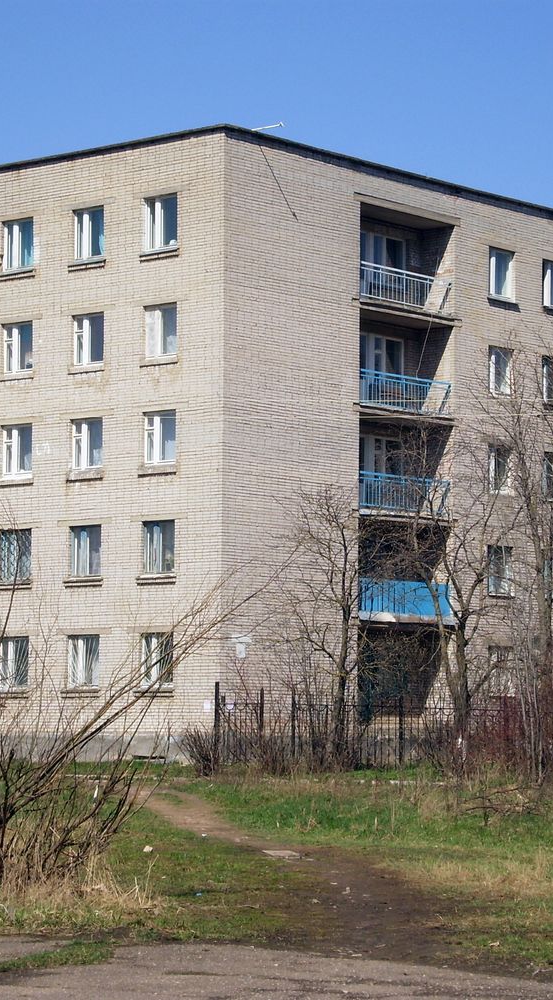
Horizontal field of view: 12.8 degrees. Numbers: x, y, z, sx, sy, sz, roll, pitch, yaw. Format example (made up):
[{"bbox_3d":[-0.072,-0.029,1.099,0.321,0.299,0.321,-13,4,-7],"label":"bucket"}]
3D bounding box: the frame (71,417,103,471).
[{"bbox_3d":[-4.912,-1.441,63.938,1.120,1.400,0.120,-4,-6,37],"label":"frame"}]

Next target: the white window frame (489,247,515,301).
[{"bbox_3d":[6.166,-6.210,68.035,0.150,1.411,1.153,-5,-8,45],"label":"white window frame"}]

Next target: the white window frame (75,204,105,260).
[{"bbox_3d":[-4.723,-6.798,63.010,1.043,1.353,0.150,-4,-7,35],"label":"white window frame"}]

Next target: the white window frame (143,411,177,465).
[{"bbox_3d":[-2.838,-1.511,61.121,1.078,1.363,0.150,-4,-7,35],"label":"white window frame"}]

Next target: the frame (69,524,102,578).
[{"bbox_3d":[-4.920,1.332,63.674,1.120,1.400,0.120,-4,-6,37],"label":"frame"}]

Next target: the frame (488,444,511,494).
[{"bbox_3d":[6.090,-0.818,67.651,0.130,1.370,1.120,-3,-5,40],"label":"frame"}]

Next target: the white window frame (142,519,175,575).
[{"bbox_3d":[-2.821,1.208,60.118,1.120,1.370,0.130,-3,-5,40],"label":"white window frame"}]

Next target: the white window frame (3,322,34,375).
[{"bbox_3d":[-6.854,-4.022,65.628,1.120,1.400,0.120,-4,-6,37],"label":"white window frame"}]

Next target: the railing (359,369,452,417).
[{"bbox_3d":[3.366,-2.775,64.573,0.080,0.920,4.149,-3,-5,40],"label":"railing"}]

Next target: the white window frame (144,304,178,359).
[{"bbox_3d":[-2.931,-4.293,62.774,1.120,1.400,0.120,-4,-6,37],"label":"white window frame"}]

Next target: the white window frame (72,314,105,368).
[{"bbox_3d":[-4.682,-3.990,62.072,1.120,1.370,0.130,-3,-5,40],"label":"white window frame"}]

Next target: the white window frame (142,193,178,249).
[{"bbox_3d":[-2.947,-7.100,63.037,1.120,1.400,0.120,-4,-6,37],"label":"white window frame"}]

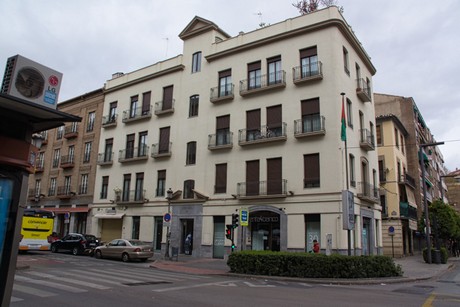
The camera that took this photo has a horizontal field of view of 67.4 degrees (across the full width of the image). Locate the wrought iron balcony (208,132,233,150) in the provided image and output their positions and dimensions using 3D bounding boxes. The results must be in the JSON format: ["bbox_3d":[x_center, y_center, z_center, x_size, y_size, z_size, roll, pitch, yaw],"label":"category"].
[{"bbox_3d":[-0.659,-0.906,25.561,1.960,1.070,0.450,-7,-15,33],"label":"wrought iron balcony"}]

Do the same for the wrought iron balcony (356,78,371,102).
[{"bbox_3d":[9.979,-4.633,25.657,0.518,1.169,2.100,-8,-16,35],"label":"wrought iron balcony"}]

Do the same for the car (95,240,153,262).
[{"bbox_3d":[-7.292,6.570,23.786,4.530,1.430,1.750,-7,-15,32],"label":"car"}]

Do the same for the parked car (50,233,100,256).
[{"bbox_3d":[-12.406,7.329,27.959,4.500,1.600,1.830,-7,-15,32],"label":"parked car"}]

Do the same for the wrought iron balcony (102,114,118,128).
[{"bbox_3d":[-11.920,-3.190,34.404,1.557,1.093,0.480,-7,-16,33],"label":"wrought iron balcony"}]

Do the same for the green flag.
[{"bbox_3d":[5.973,-1.801,18.177,0.279,2.376,0.220,-7,-15,31],"label":"green flag"}]

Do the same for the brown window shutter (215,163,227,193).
[{"bbox_3d":[-0.593,1.861,25.165,1.010,2.160,0.100,-7,-15,33],"label":"brown window shutter"}]

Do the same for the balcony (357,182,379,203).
[{"bbox_3d":[9.931,2.856,24.639,0.480,1.070,3.581,-8,-16,35],"label":"balcony"}]

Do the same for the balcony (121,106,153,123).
[{"bbox_3d":[-8.487,-3.570,31.515,3.450,0.980,0.450,-7,-15,33],"label":"balcony"}]

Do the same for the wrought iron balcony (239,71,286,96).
[{"bbox_3d":[2.329,-4.888,24.443,3.380,1.100,0.500,-7,-15,33],"label":"wrought iron balcony"}]

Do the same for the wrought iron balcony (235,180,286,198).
[{"bbox_3d":[2.160,2.463,23.495,3.560,1.128,0.480,-7,-16,33],"label":"wrought iron balcony"}]

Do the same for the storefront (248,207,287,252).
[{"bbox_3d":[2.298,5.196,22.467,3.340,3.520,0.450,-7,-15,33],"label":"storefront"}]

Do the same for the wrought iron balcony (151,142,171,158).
[{"bbox_3d":[-5.829,-0.235,29.556,1.842,1.118,0.480,-7,-16,33],"label":"wrought iron balcony"}]

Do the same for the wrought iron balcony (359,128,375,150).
[{"bbox_3d":[9.893,-0.908,24.807,0.490,1.155,2.065,-8,-16,35],"label":"wrought iron balcony"}]

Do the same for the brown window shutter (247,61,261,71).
[{"bbox_3d":[1.909,-6.651,26.444,1.140,0.656,0.060,-7,-16,33],"label":"brown window shutter"}]

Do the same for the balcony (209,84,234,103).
[{"bbox_3d":[-0.564,-4.569,26.385,1.910,1.070,0.450,-7,-15,33],"label":"balcony"}]

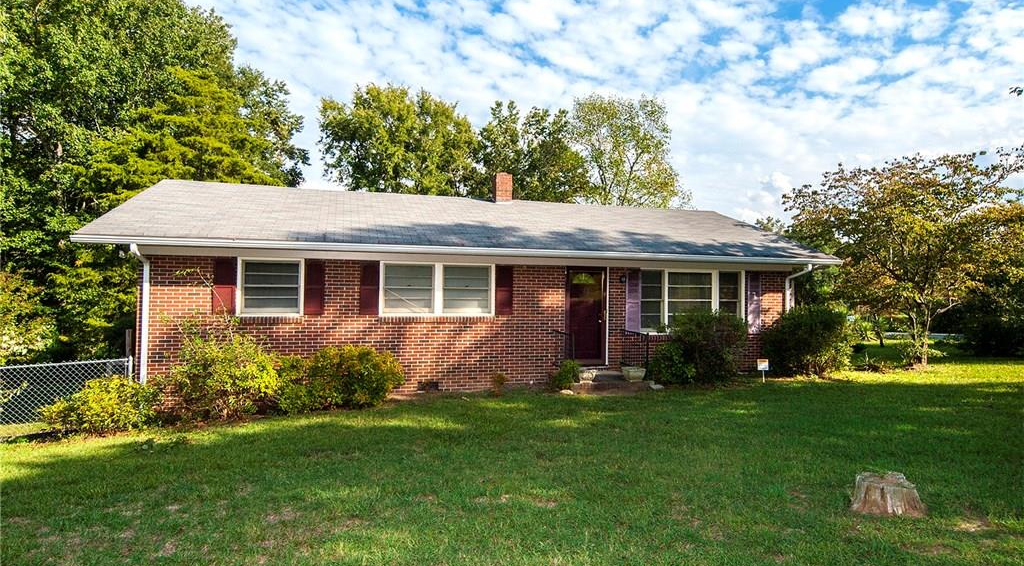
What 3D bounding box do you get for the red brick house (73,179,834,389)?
[{"bbox_3d":[-1.034,-0.259,15.913,14.950,5.200,9.600,1,-1,-16],"label":"red brick house"}]

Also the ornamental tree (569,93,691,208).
[{"bbox_3d":[5.561,-3.177,28.000,5.774,11.537,6.000,1,-1,0],"label":"ornamental tree"}]

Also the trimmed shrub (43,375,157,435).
[{"bbox_3d":[-6.624,1.879,9.500,1.650,0.820,1.250,1,-1,-16],"label":"trimmed shrub"}]

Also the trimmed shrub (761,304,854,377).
[{"bbox_3d":[6.668,1.251,13.350,1.850,1.590,1.600,1,-1,-16],"label":"trimmed shrub"}]

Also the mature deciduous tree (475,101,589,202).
[{"bbox_3d":[0.989,-3.288,30.000,5.781,11.736,6.000,1,-1,0],"label":"mature deciduous tree"}]

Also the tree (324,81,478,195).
[{"bbox_3d":[-5.564,-3.608,29.000,7.843,12.196,7.500,1,-1,0],"label":"tree"}]

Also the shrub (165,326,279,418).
[{"bbox_3d":[-4.851,1.511,9.880,1.680,1.450,1.250,1,-1,-16],"label":"shrub"}]

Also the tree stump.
[{"bbox_3d":[3.029,1.669,4.760,0.540,0.230,0.530,1,-1,0],"label":"tree stump"}]

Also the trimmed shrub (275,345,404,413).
[{"bbox_3d":[-3.053,1.614,10.350,2.050,1.060,1.400,1,-1,-16],"label":"trimmed shrub"}]

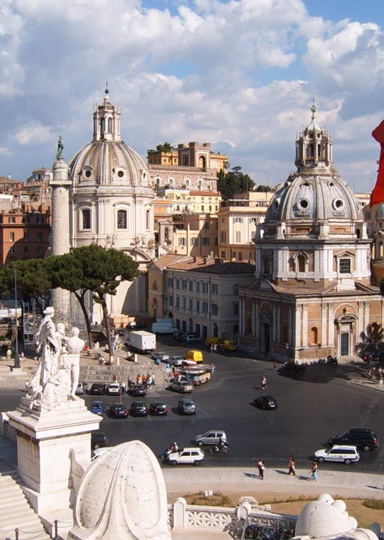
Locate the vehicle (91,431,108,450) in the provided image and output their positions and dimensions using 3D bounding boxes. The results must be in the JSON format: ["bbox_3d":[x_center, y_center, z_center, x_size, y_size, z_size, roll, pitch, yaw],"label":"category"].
[{"bbox_3d":[-10.697,17.552,79.719,4.000,1.450,1.670,1,3,15],"label":"vehicle"}]

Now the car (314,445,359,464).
[{"bbox_3d":[14.232,17.805,75.243,4.280,1.480,1.700,1,4,15],"label":"car"}]

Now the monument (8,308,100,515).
[{"bbox_3d":[-7.783,7.501,43.275,3.927,10.873,3.927,-2,3,-35],"label":"monument"}]

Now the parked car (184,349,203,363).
[{"bbox_3d":[0.411,15.207,137.912,1.750,1.950,4.200,-1,3,-26],"label":"parked car"}]

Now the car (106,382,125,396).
[{"bbox_3d":[-10.959,16.621,108.684,1.680,1.470,3.900,0,2,-7],"label":"car"}]

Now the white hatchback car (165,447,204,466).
[{"bbox_3d":[-0.481,18.000,74.728,3.380,1.440,1.480,0,2,4],"label":"white hatchback car"}]

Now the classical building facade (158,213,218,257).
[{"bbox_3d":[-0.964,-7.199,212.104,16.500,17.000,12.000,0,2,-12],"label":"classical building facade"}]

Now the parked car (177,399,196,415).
[{"bbox_3d":[-0.643,16.411,93.768,1.700,1.500,3.900,-1,4,-10],"label":"parked car"}]

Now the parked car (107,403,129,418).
[{"bbox_3d":[-8.930,16.538,92.395,1.720,1.450,4.000,-1,4,-17],"label":"parked car"}]

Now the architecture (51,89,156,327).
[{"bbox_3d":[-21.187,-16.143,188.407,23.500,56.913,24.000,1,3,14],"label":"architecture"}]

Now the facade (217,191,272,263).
[{"bbox_3d":[16.602,-10.299,234.784,17.000,27.489,14.500,0,3,-12],"label":"facade"}]

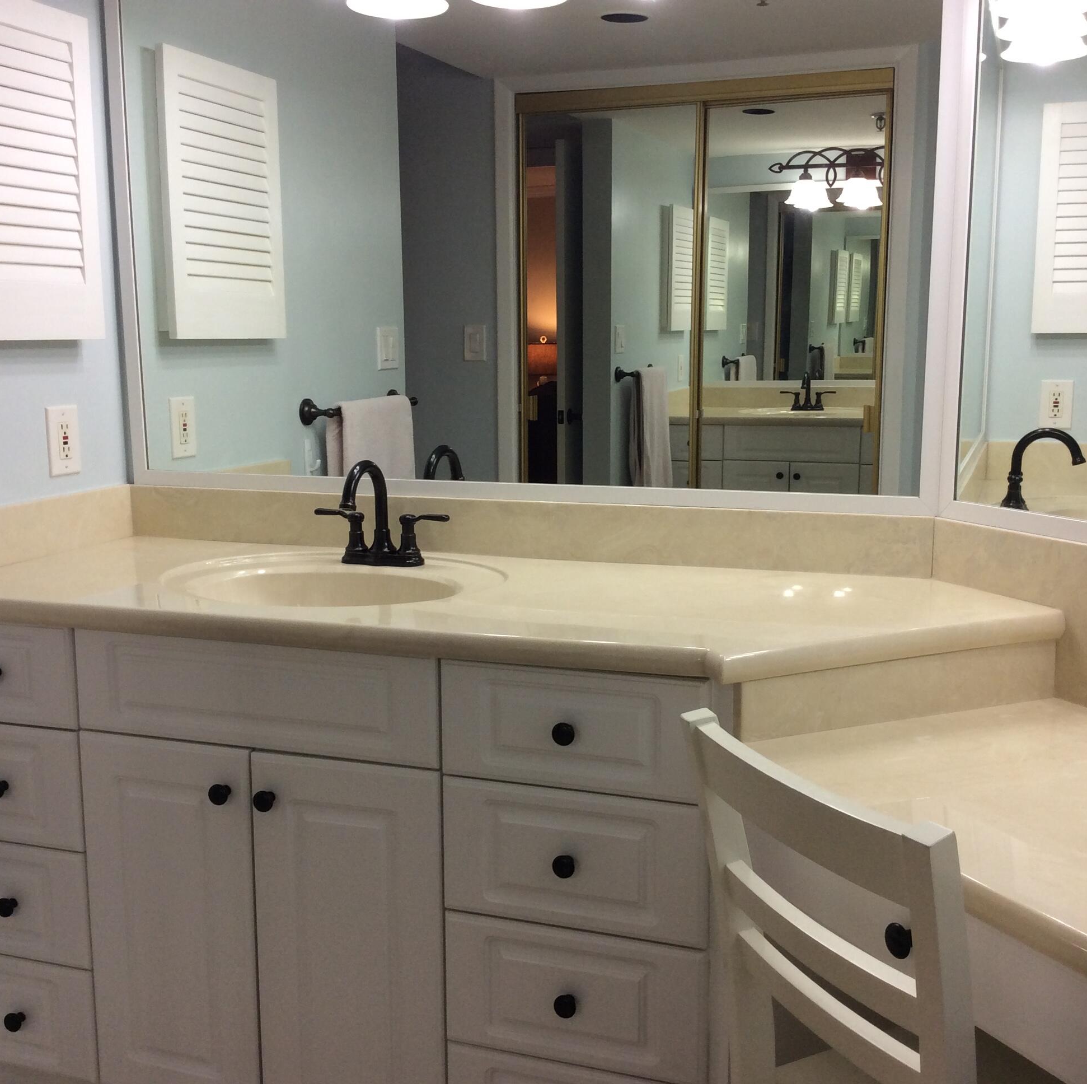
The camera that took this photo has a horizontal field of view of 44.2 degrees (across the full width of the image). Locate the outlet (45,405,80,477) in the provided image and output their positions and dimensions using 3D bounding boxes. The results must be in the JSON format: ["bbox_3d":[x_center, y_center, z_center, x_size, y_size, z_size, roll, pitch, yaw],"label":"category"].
[{"bbox_3d":[-0.887,-0.186,2.481,0.010,0.127,0.080,3,9,19],"label":"outlet"}]

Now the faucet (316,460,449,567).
[{"bbox_3d":[-0.301,-0.046,2.288,0.258,0.183,0.165,3,9,19],"label":"faucet"}]

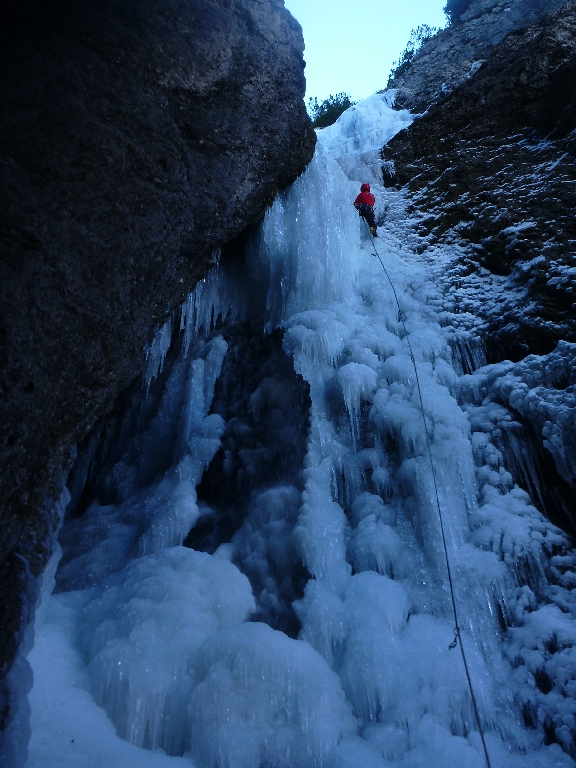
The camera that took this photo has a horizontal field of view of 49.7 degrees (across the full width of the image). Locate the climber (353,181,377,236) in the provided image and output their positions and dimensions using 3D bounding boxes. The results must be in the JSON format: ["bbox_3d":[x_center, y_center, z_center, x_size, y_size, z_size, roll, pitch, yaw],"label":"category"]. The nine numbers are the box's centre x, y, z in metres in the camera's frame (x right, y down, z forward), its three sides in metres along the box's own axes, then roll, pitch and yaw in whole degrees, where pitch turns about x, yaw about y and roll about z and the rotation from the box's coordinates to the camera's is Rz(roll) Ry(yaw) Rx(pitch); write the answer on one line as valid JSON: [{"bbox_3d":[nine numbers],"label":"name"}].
[{"bbox_3d":[2.034,-4.579,16.300,0.630,1.700,0.650,-3,-33,2],"label":"climber"}]

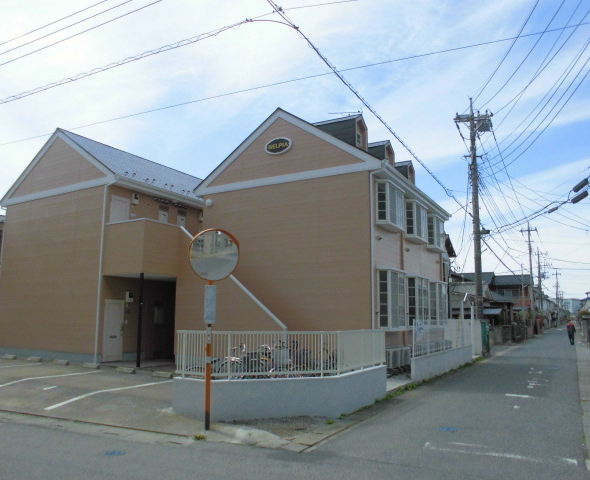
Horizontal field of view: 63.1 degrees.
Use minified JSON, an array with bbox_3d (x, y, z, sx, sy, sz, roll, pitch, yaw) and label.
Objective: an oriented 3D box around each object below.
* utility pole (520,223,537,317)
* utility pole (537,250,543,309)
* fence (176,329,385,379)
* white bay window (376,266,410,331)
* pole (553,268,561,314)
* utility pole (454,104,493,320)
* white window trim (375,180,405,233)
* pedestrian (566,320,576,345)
[{"bbox_3d":[25.237,3.951,51.257,1.700,11.954,0.450,-5,-10,29],"label":"utility pole"},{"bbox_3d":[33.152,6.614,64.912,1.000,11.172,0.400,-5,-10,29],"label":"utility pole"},{"bbox_3d":[0.204,2.062,8.810,4.500,0.790,1.000,6,-10,-30],"label":"fence"},{"bbox_3d":[2.889,1.777,14.097,0.400,1.760,1.540,-5,-10,29],"label":"white bay window"},{"bbox_3d":[53.011,11.694,96.928,1.600,11.514,0.400,-5,-10,29],"label":"pole"},{"bbox_3d":[8.649,-0.897,22.910,1.850,12.345,0.600,-5,-10,29],"label":"utility pole"},{"bbox_3d":[2.919,-0.969,14.548,0.400,1.280,1.530,-5,-10,29],"label":"white window trim"},{"bbox_3d":[17.439,5.848,30.376,0.500,1.580,0.350,-5,-10,29],"label":"pedestrian"}]

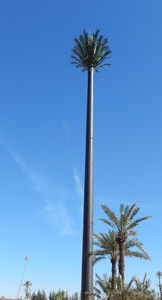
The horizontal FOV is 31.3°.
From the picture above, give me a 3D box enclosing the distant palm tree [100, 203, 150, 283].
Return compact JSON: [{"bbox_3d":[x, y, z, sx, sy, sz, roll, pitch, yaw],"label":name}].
[{"bbox_3d":[3.658,9.215,23.723,4.700,9.780,4.700,-3,-29,8],"label":"distant palm tree"}]

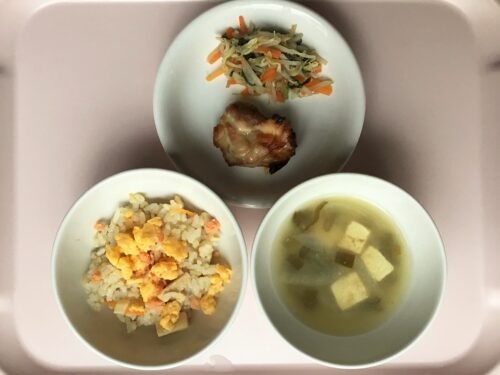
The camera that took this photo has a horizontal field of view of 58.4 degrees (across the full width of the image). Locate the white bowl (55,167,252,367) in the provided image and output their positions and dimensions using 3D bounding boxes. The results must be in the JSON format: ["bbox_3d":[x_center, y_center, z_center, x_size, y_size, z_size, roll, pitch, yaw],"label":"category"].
[{"bbox_3d":[-0.064,0.054,0.317,0.127,0.055,0.127,0,87,0],"label":"white bowl"}]

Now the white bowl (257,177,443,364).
[{"bbox_3d":[0.065,0.056,0.319,0.127,0.055,0.127,0,87,0],"label":"white bowl"}]

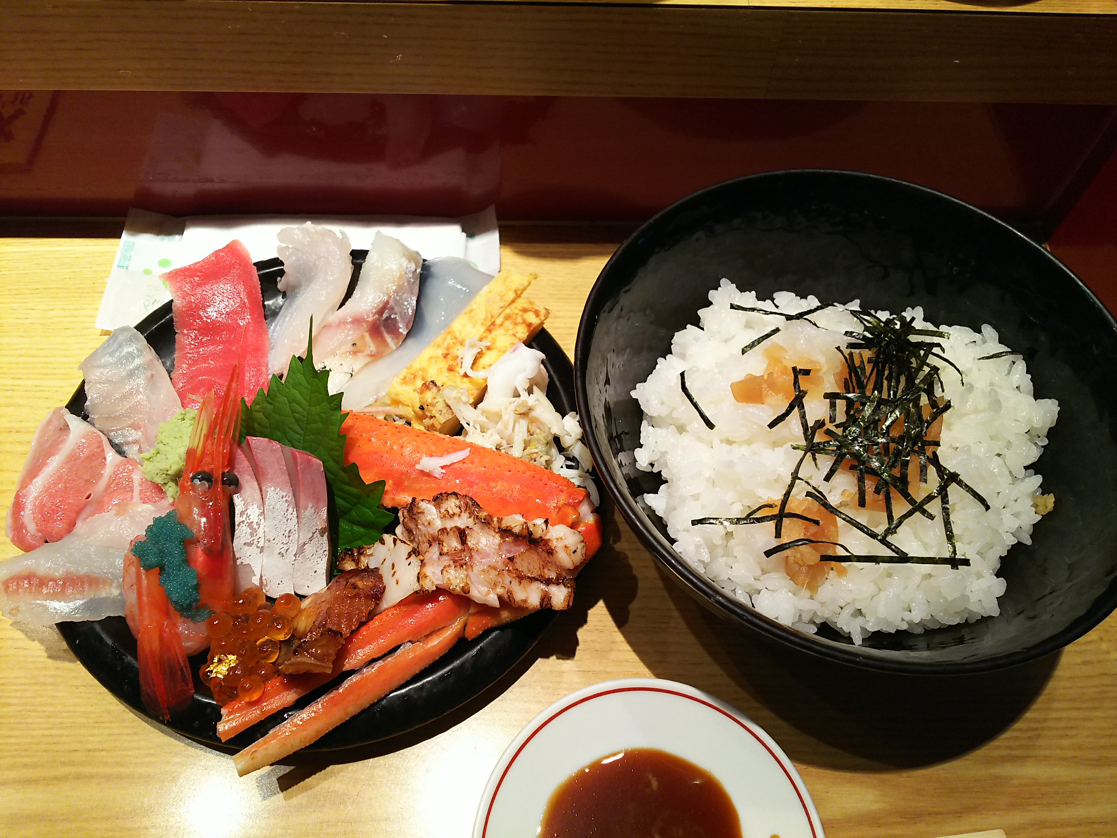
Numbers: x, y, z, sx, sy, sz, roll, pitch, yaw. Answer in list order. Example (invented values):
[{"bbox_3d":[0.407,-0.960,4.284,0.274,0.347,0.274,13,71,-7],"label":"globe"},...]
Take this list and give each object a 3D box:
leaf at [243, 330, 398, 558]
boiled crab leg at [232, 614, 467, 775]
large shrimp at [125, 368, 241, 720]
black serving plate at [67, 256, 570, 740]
[{"bbox_3d":[-0.087,0.010,0.314,0.058,0.020,0.089,-6,75,-7],"label":"leaf"},{"bbox_3d":[-0.068,0.090,0.284,0.079,0.011,0.011,-29,66,-18],"label":"boiled crab leg"},{"bbox_3d":[-0.126,0.042,0.300,0.036,0.038,0.112,2,69,-2],"label":"large shrimp"},{"bbox_3d":[-0.088,0.023,0.341,0.209,0.026,0.209,1,61,-2],"label":"black serving plate"}]

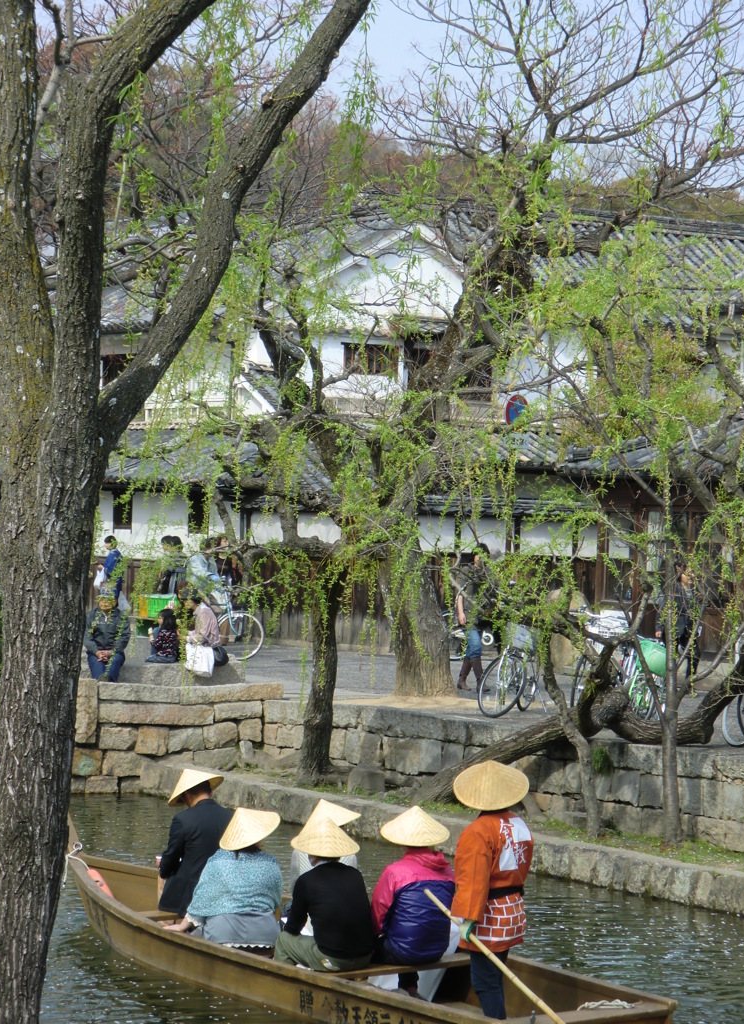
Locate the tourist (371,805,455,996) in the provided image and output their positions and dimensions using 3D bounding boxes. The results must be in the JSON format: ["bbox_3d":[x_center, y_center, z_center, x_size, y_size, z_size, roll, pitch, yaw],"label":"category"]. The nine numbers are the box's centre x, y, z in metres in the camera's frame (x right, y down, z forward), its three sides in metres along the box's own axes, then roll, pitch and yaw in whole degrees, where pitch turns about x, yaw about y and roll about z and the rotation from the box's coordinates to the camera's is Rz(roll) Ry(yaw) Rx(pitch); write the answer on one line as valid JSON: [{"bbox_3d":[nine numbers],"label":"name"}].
[{"bbox_3d":[0.250,2.600,17.250,0.560,1.320,0.720,0,0,-34],"label":"tourist"}]

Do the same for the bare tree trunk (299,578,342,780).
[{"bbox_3d":[-0.510,1.670,25.800,0.420,1.980,0.400,1,-1,0],"label":"bare tree trunk"}]

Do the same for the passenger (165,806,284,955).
[{"bbox_3d":[-0.980,2.610,17.550,0.650,1.260,0.750,0,0,-30],"label":"passenger"}]

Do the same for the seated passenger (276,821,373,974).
[{"bbox_3d":[-0.330,2.600,16.750,0.580,1.280,0.750,0,0,-30],"label":"seated passenger"}]

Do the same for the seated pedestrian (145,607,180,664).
[{"bbox_3d":[-2.420,1.414,30.100,0.420,0.660,0.360,1,-1,37],"label":"seated pedestrian"}]

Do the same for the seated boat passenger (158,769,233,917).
[{"bbox_3d":[-1.210,2.355,17.550,0.520,1.270,0.740,2,-1,-43],"label":"seated boat passenger"}]

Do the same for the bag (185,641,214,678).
[{"bbox_3d":[-2.110,1.800,31.800,0.340,0.420,0.150,0,0,9],"label":"bag"}]

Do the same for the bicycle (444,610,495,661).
[{"bbox_3d":[1.550,1.500,35.300,1.700,1.030,0.550,2,-1,-21],"label":"bicycle"}]

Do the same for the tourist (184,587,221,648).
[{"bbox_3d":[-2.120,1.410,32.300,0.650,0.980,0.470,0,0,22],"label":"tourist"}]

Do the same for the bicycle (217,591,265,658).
[{"bbox_3d":[-2.320,1.480,36.200,1.750,1.080,0.550,0,0,18],"label":"bicycle"}]

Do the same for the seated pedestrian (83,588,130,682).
[{"bbox_3d":[-3.000,1.393,29.400,0.540,1.120,0.680,1,-1,3],"label":"seated pedestrian"}]

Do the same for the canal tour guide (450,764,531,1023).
[{"bbox_3d":[0.750,2.430,16.500,0.580,1.700,0.500,0,0,-34],"label":"canal tour guide"}]

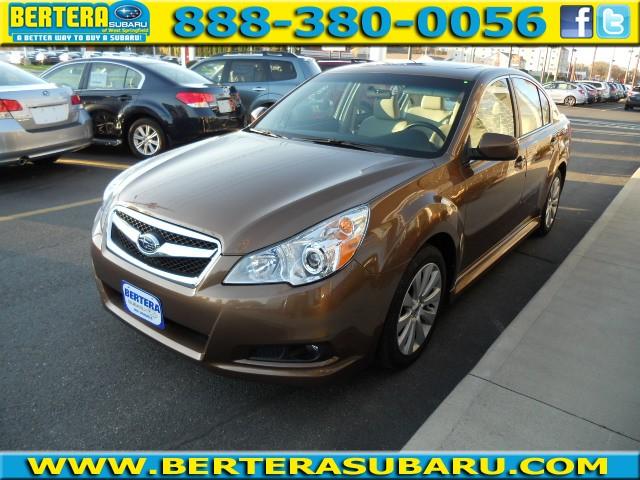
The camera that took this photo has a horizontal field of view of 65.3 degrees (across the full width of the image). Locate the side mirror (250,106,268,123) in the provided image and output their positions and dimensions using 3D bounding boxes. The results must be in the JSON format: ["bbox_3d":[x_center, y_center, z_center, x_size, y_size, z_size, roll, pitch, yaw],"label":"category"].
[{"bbox_3d":[-0.470,-0.920,3.753,0.220,0.145,0.155,16,23,33],"label":"side mirror"}]

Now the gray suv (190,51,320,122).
[{"bbox_3d":[-1.980,-3.730,12.350,4.560,1.680,1.790,7,20,13],"label":"gray suv"}]

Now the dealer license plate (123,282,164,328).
[{"bbox_3d":[-0.781,0.286,2.211,0.303,0.152,0.020,16,23,33],"label":"dealer license plate"}]

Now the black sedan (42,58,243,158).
[{"bbox_3d":[-3.760,-2.350,8.620,4.730,1.500,1.820,6,20,12],"label":"black sedan"}]

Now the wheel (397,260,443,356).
[{"bbox_3d":[0.421,0.320,2.495,0.190,0.460,0.460,16,23,33],"label":"wheel"}]

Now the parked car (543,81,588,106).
[{"bbox_3d":[13.952,-8.992,30.253,4.750,1.460,1.820,16,23,33],"label":"parked car"}]

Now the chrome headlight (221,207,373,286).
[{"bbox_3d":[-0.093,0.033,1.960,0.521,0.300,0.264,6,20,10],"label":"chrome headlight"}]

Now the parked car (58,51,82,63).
[{"bbox_3d":[-29.429,-21.593,59.000,1.800,1.480,4.550,-15,26,-40],"label":"parked car"}]

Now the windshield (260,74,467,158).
[{"bbox_3d":[0.240,-0.854,3.175,1.420,0.150,0.950,16,53,33],"label":"windshield"}]

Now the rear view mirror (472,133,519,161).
[{"bbox_3d":[0.983,-0.512,2.755,0.220,0.145,0.155,16,23,33],"label":"rear view mirror"}]

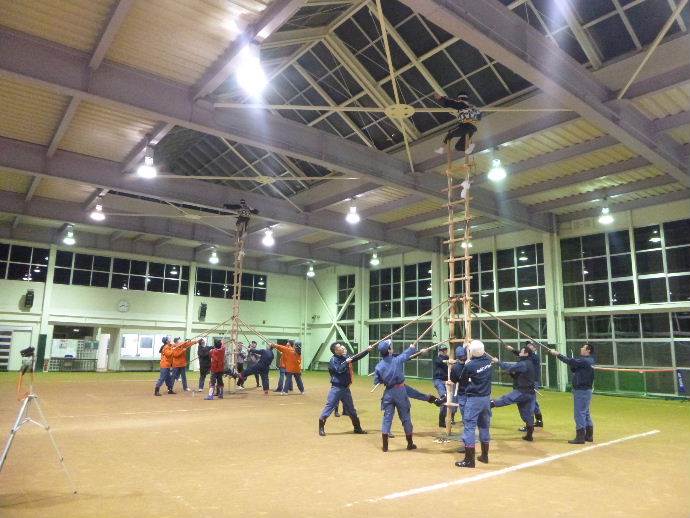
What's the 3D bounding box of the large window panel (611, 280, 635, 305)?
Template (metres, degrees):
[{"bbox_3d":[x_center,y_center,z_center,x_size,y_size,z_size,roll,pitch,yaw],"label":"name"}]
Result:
[{"bbox_3d":[12.282,1.461,21.931,0.080,1.083,1.018,10,-13,-37],"label":"large window panel"}]

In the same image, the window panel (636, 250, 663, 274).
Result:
[{"bbox_3d":[13.050,0.164,21.208,0.080,1.005,1.056,10,-13,-37],"label":"window panel"}]

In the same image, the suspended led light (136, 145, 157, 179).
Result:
[{"bbox_3d":[-5.886,-2.891,14.781,0.540,0.950,0.540,1,-10,0],"label":"suspended led light"}]

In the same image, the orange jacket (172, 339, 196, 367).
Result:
[{"bbox_3d":[-5.598,3.293,17.280,0.720,0.820,0.500,-2,-11,17],"label":"orange jacket"}]

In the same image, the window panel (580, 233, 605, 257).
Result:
[{"bbox_3d":[11.635,-0.583,23.235,0.080,0.999,1.104,10,-13,-37],"label":"window panel"}]

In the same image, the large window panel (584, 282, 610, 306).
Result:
[{"bbox_3d":[11.563,1.636,22.839,0.080,1.058,1.092,10,-13,-37],"label":"large window panel"}]

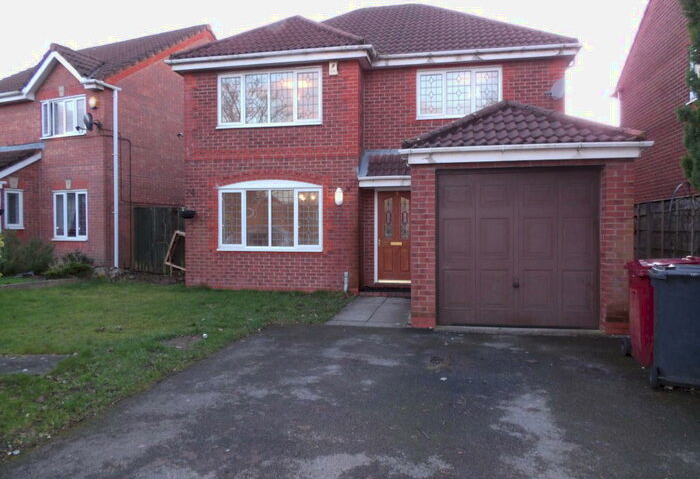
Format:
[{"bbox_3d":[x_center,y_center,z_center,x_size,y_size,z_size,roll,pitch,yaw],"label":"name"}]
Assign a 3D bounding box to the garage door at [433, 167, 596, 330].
[{"bbox_3d":[2.278,0.130,6.643,2.140,2.130,0.080,0,1,11],"label":"garage door"}]

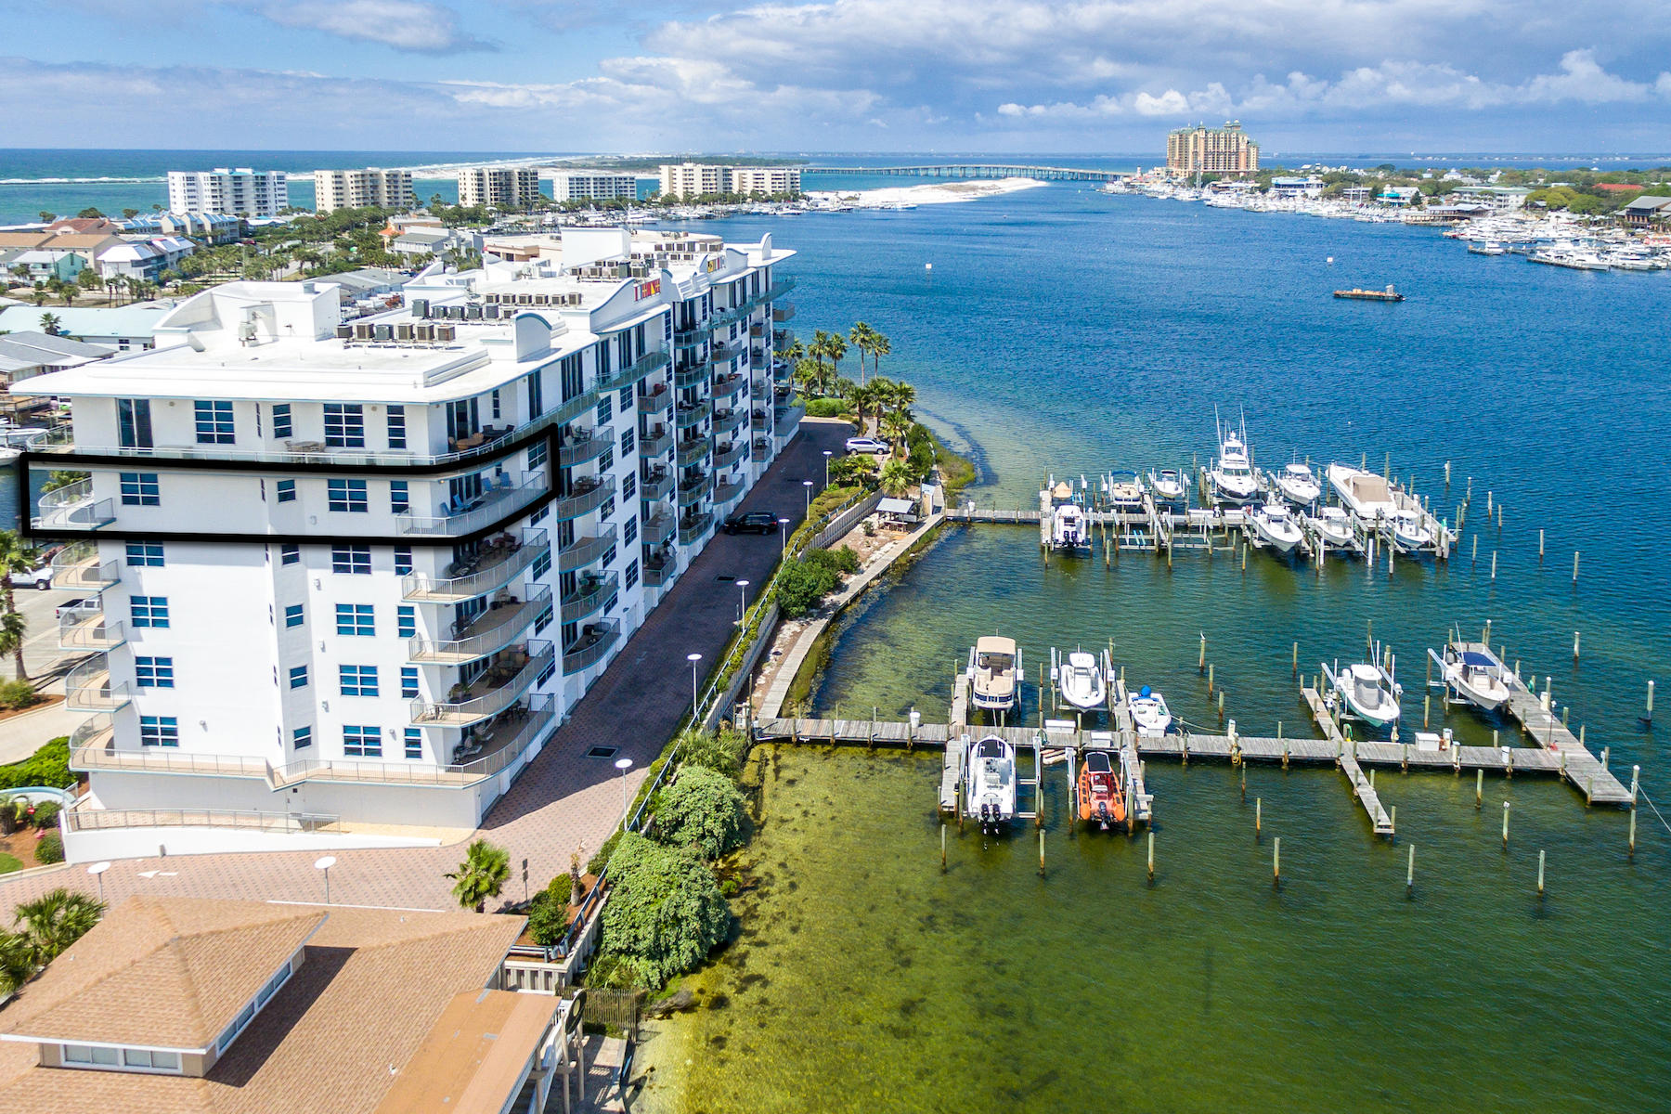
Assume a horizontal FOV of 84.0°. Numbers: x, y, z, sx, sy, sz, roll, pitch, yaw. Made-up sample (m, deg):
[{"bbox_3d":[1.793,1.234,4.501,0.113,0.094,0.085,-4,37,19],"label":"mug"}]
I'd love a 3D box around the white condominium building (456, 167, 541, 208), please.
[{"bbox_3d":[-209.439,-231.350,580.942,40.000,22.000,19.000,-21,31,-40],"label":"white condominium building"}]

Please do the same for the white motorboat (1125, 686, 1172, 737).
[{"bbox_3d":[21.091,10.453,61.948,2.300,1.700,5.400,4,24,9],"label":"white motorboat"}]

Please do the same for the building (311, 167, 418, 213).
[{"bbox_3d":[-266.627,-208.999,528.251,43.000,22.500,20.000,-21,31,-40],"label":"building"}]

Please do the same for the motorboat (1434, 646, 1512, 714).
[{"bbox_3d":[42.820,8.178,62.182,2.600,2.800,7.300,4,24,9],"label":"motorboat"}]

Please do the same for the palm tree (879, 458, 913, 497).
[{"bbox_3d":[5.992,-7.447,89.680,3.400,4.300,3.400,0,24,0],"label":"palm tree"}]

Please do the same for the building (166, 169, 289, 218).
[{"bbox_3d":[-315.434,-189.843,483.948,46.000,23.500,21.000,-21,31,-40],"label":"building"}]

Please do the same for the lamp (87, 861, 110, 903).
[{"bbox_3d":[-29.152,14.049,37.022,0.850,3.900,0.850,0,24,0],"label":"lamp"}]

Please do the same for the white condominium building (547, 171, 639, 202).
[{"bbox_3d":[-168.190,-256.781,650.000,50.000,18.000,20.000,-16,28,-32],"label":"white condominium building"}]

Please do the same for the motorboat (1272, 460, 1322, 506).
[{"bbox_3d":[49.378,-7.646,98.892,2.900,3.000,8.100,4,24,9],"label":"motorboat"}]

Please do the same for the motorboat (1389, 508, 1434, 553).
[{"bbox_3d":[54.359,-2.667,87.672,2.500,2.700,6.700,4,24,9],"label":"motorboat"}]

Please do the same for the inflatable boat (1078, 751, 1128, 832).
[{"bbox_3d":[13.719,11.436,48.019,2.400,2.500,5.800,4,24,10],"label":"inflatable boat"}]

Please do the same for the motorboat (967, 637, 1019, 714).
[{"bbox_3d":[10.705,8.139,62.364,2.650,2.750,7.000,4,24,9],"label":"motorboat"}]

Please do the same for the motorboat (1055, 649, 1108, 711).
[{"bbox_3d":[15.290,7.384,56.808,2.600,2.700,6.500,4,24,10],"label":"motorboat"}]

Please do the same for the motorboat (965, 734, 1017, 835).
[{"bbox_3d":[8.849,12.545,52.592,2.600,2.700,8.200,4,24,9],"label":"motorboat"}]

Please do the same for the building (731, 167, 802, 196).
[{"bbox_3d":[-53.076,-288.978,713.557,48.000,21.000,19.000,-6,24,-14],"label":"building"}]

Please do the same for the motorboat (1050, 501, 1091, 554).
[{"bbox_3d":[22.337,-3.174,88.487,2.800,2.800,8.400,4,24,9],"label":"motorboat"}]

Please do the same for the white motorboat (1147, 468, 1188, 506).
[{"bbox_3d":[35.467,-7.499,98.711,2.500,2.600,6.500,4,24,9],"label":"white motorboat"}]

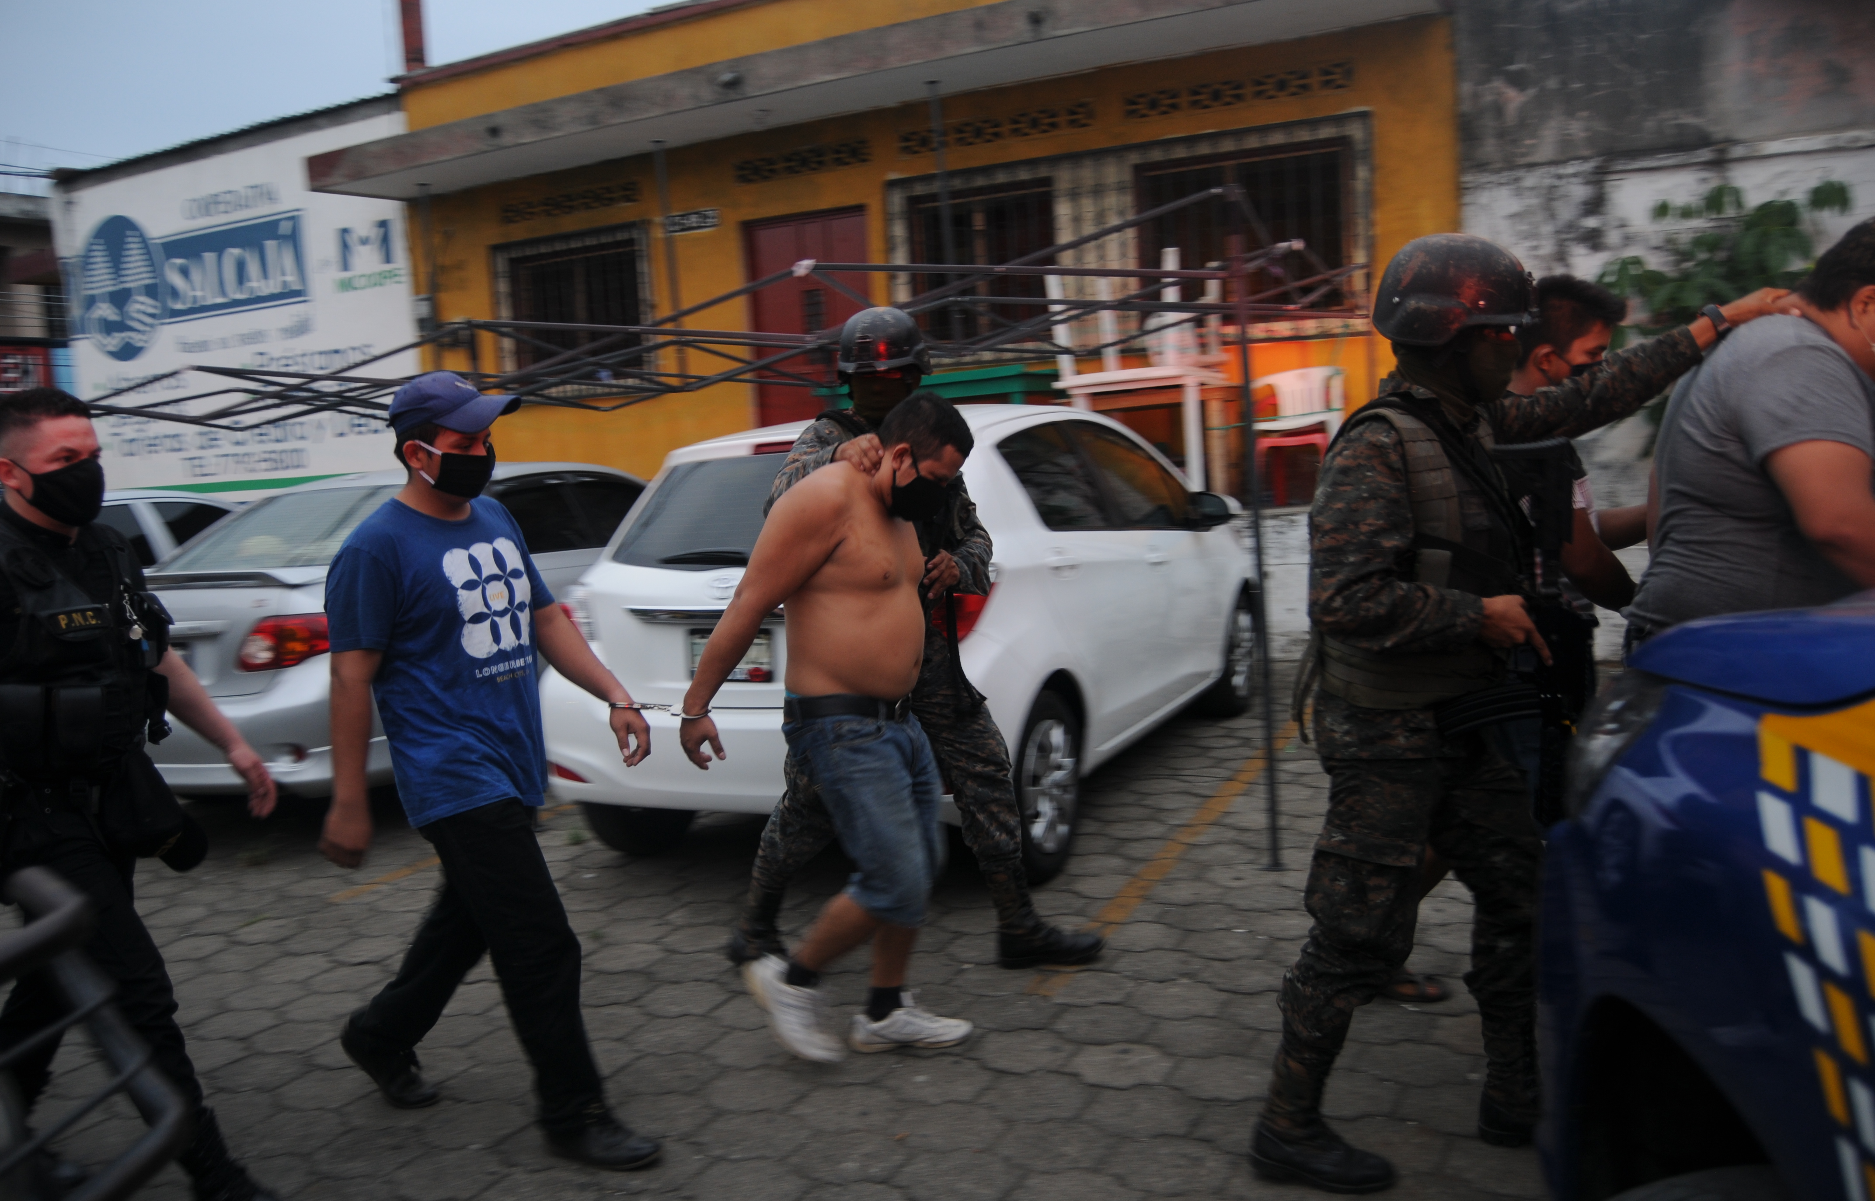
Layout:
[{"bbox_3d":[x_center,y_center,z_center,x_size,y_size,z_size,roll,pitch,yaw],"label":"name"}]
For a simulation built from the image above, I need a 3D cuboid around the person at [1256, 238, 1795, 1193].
[{"bbox_3d":[1.146,0.149,2.680,1.200,1.710,0.620,-5,6,-9],"label":"person"}]

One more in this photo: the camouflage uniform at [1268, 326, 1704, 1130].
[{"bbox_3d":[1.061,0.194,2.739,1.050,1.400,0.550,-5,6,-9],"label":"camouflage uniform"}]

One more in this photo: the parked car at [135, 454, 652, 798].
[{"bbox_3d":[-2.397,0.002,7.675,1.760,1.475,4.540,-2,7,22],"label":"parked car"}]

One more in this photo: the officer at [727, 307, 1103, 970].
[{"bbox_3d":[-0.144,0.110,3.754,0.850,1.750,0.600,0,8,38],"label":"officer"}]

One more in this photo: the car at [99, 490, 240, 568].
[{"bbox_3d":[-5.283,0.099,8.890,1.730,1.490,4.350,-2,7,24],"label":"car"}]

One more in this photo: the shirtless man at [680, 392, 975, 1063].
[{"bbox_3d":[-0.218,0.285,3.324,0.620,1.510,0.600,-2,7,22],"label":"shirtless man"}]

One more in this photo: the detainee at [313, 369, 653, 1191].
[{"bbox_3d":[-0.974,0.322,3.031,0.850,1.620,0.560,0,7,32],"label":"detainee"}]

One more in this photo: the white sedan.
[{"bbox_3d":[0.148,-0.026,5.888,1.695,1.510,3.890,-1,7,26],"label":"white sedan"}]

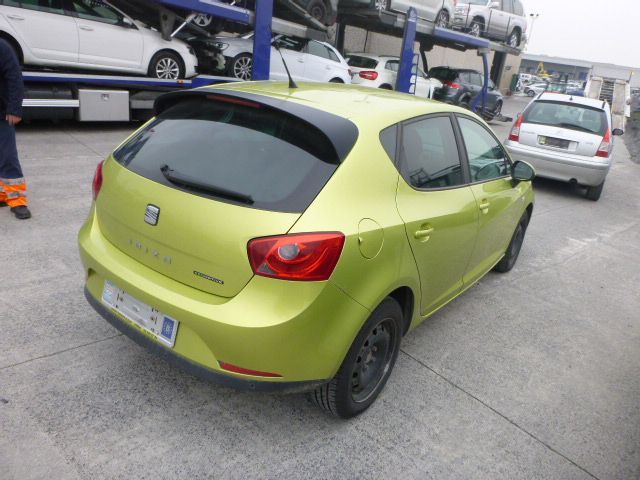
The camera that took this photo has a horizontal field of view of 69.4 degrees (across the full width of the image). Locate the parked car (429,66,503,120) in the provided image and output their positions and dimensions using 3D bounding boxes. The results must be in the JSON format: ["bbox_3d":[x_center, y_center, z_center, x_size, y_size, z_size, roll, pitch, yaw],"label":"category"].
[{"bbox_3d":[5.760,-5.862,18.267,4.220,1.520,1.790,-13,27,-41],"label":"parked car"}]

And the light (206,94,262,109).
[{"bbox_3d":[-0.396,-0.627,2.088,0.340,0.027,0.030,19,23,33],"label":"light"}]

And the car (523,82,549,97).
[{"bbox_3d":[22.931,-15.101,47.000,4.200,1.460,1.770,7,20,4],"label":"car"}]

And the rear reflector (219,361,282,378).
[{"bbox_3d":[-0.259,0.500,1.746,0.253,0.034,0.035,10,21,11],"label":"rear reflector"}]

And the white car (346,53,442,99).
[{"bbox_3d":[2.380,-5.230,15.350,4.400,1.500,1.800,-14,28,-43],"label":"white car"}]

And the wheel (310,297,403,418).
[{"bbox_3d":[0.191,0.536,2.192,0.185,0.600,0.600,19,24,33],"label":"wheel"}]

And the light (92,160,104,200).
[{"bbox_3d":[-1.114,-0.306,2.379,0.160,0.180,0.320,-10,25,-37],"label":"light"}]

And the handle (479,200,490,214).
[{"bbox_3d":[1.027,-0.205,2.873,0.042,0.045,0.170,19,23,33],"label":"handle"}]

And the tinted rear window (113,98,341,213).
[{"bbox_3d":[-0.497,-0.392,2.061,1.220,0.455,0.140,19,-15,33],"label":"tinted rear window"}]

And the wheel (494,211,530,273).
[{"bbox_3d":[1.669,-0.015,4.085,0.185,0.600,0.600,19,24,33],"label":"wheel"}]

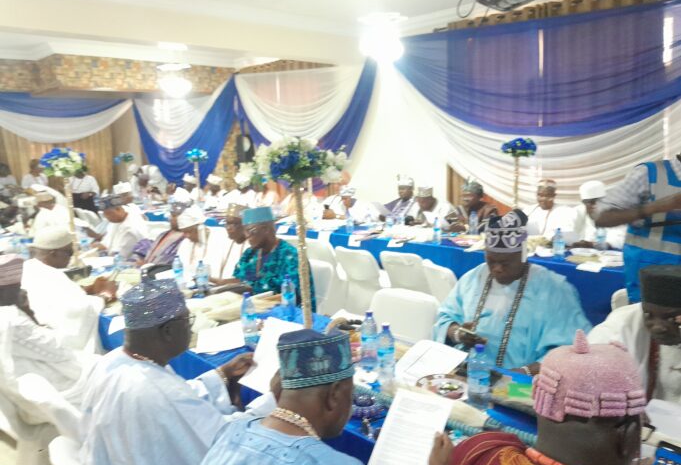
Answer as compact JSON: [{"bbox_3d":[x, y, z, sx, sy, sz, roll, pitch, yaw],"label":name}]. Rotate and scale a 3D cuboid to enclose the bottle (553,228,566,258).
[{"bbox_3d":[1.656,0.083,3.856,0.066,0.232,0.066,7,13,41],"label":"bottle"}]

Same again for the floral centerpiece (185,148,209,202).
[{"bbox_3d":[-2.465,-0.972,8.810,0.420,0.950,0.420,6,12,39],"label":"floral centerpiece"}]

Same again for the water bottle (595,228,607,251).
[{"bbox_3d":[2.048,0.047,4.008,0.066,0.230,0.066,7,13,41],"label":"water bottle"}]

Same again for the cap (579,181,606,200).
[{"bbox_3d":[2.196,-0.361,4.450,0.230,0.150,0.200,-20,18,-31],"label":"cap"}]

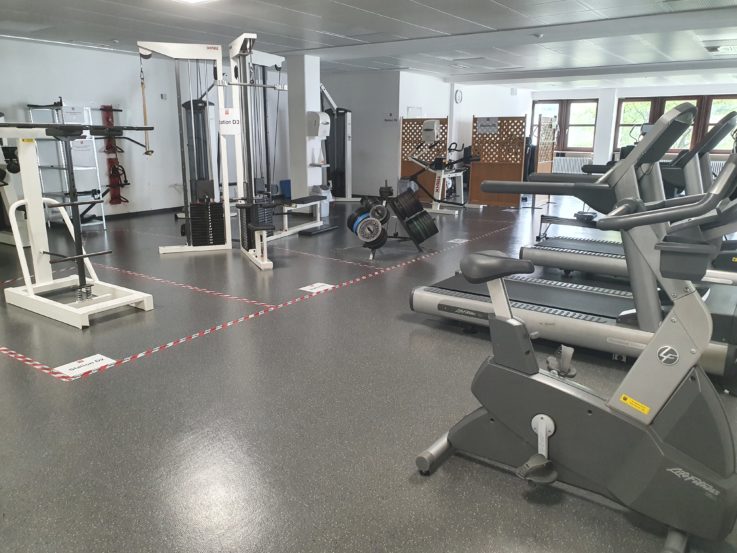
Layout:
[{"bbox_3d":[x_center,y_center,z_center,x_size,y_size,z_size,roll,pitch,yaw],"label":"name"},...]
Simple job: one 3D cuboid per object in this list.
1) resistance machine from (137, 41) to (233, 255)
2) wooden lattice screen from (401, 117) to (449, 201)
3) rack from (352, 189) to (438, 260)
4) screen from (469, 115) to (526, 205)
[{"bbox_3d":[-2.204,-1.514,6.752,0.940,2.450,0.420,-5,15,-20],"label":"resistance machine"},{"bbox_3d":[1.272,-2.605,12.372,1.180,1.880,0.080,10,17,33],"label":"wooden lattice screen"},{"bbox_3d":[0.297,-0.723,6.920,1.080,0.860,1.150,-1,14,-5],"label":"rack"},{"bbox_3d":[2.762,-2.467,11.853,1.180,1.880,0.080,10,17,33],"label":"screen"}]

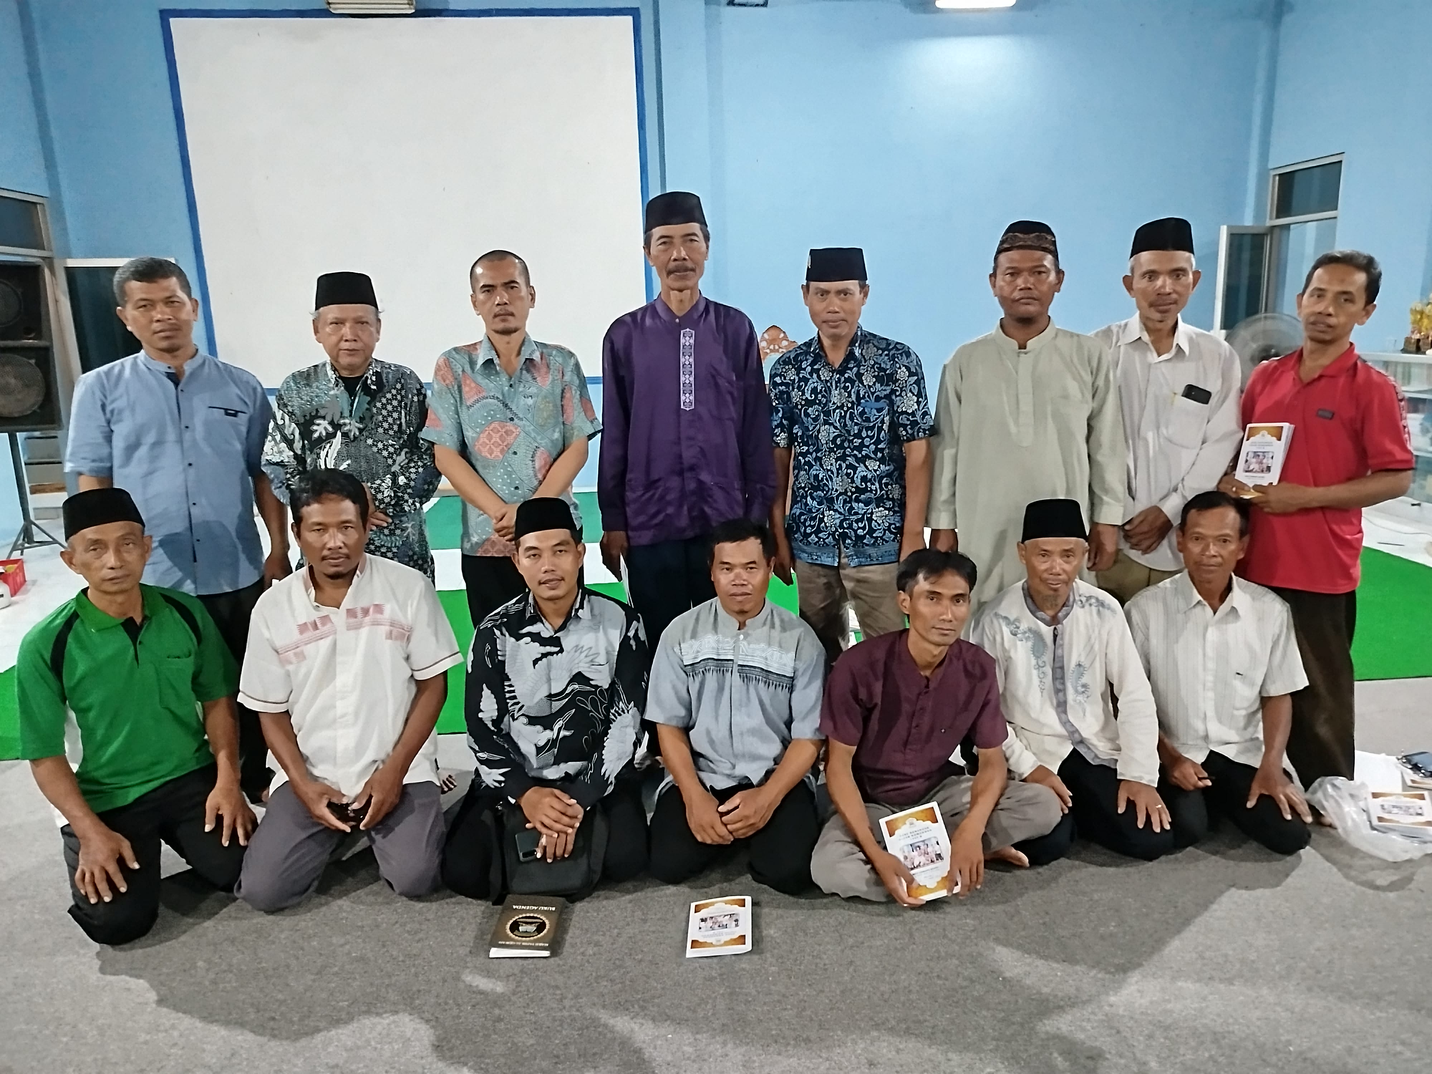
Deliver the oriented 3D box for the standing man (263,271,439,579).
[{"bbox_3d":[-1.078,0.005,3.079,0.530,1.600,0.340,-5,13,-12],"label":"standing man"}]

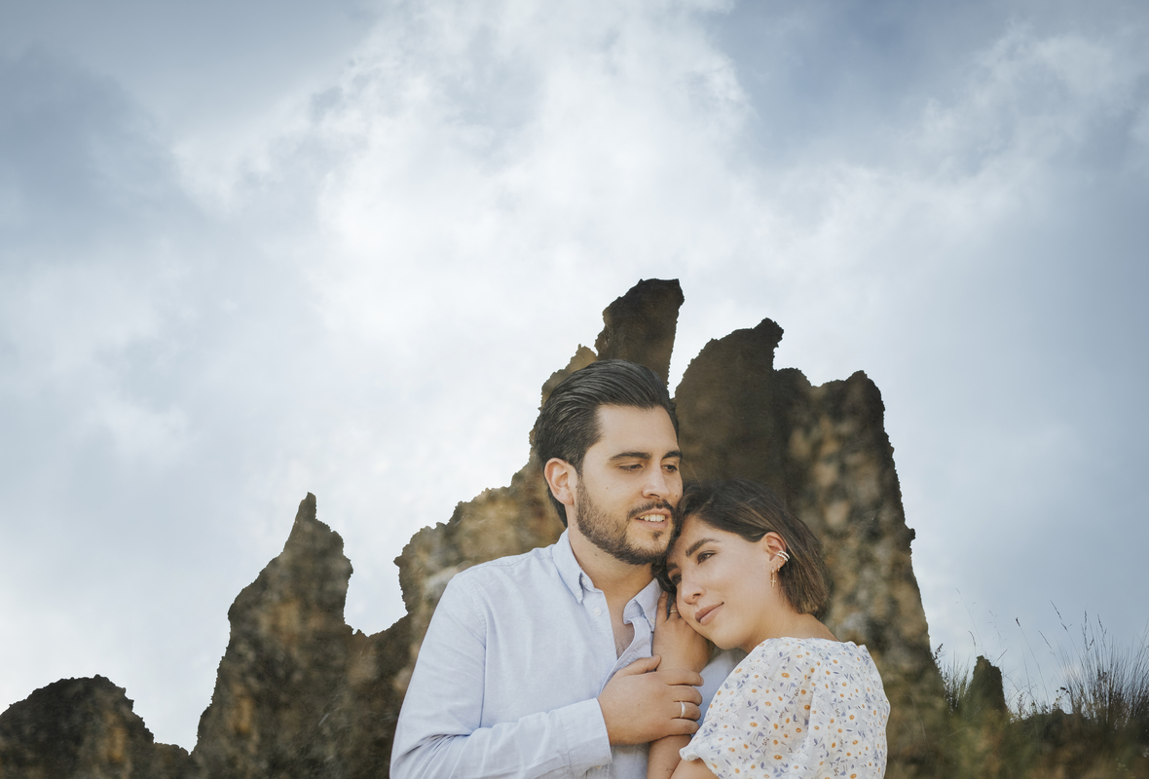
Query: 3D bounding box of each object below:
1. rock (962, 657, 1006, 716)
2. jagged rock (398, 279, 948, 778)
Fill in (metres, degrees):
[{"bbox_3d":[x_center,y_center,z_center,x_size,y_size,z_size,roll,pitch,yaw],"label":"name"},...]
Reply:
[{"bbox_3d":[1.802,1.314,12.000,0.190,0.270,0.160,0,-6,0],"label":"rock"},{"bbox_3d":[0.405,0.636,12.000,2.400,2.250,1.400,0,-6,0],"label":"jagged rock"}]

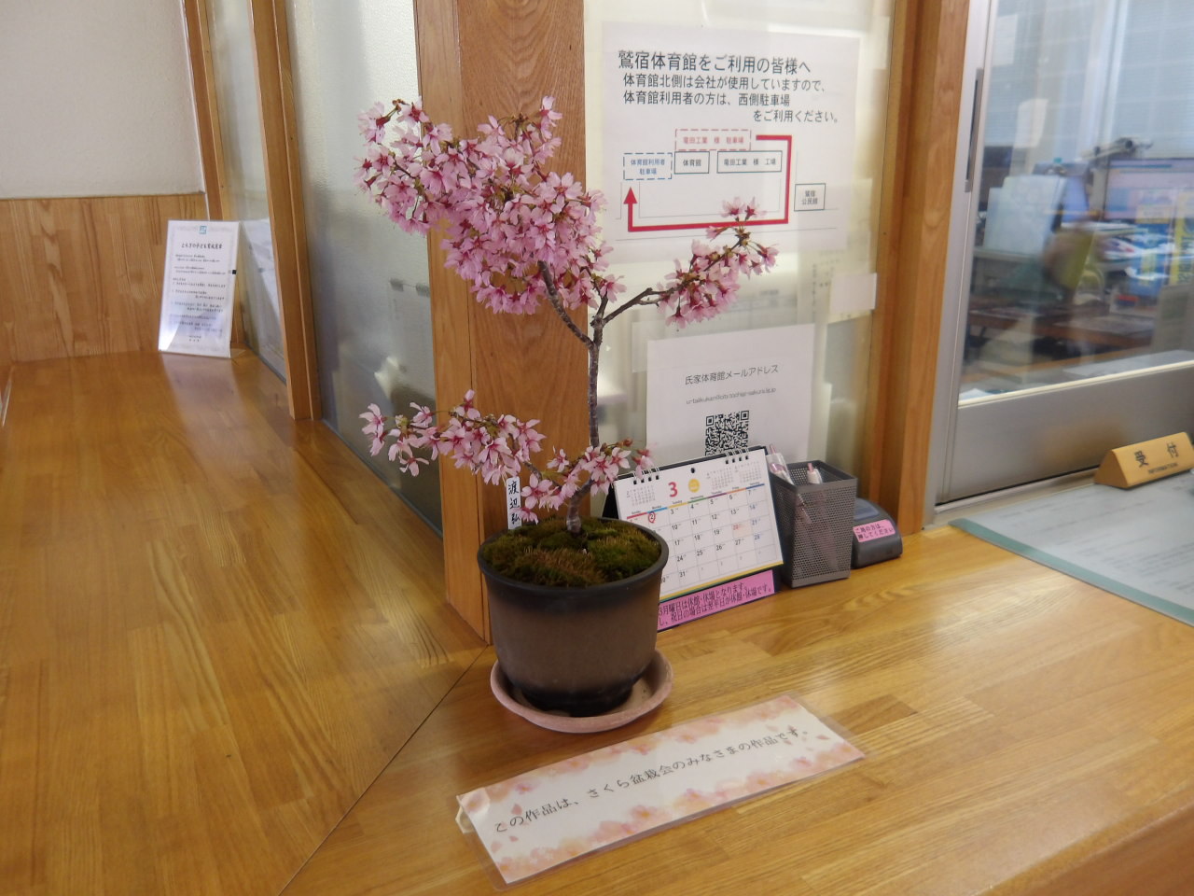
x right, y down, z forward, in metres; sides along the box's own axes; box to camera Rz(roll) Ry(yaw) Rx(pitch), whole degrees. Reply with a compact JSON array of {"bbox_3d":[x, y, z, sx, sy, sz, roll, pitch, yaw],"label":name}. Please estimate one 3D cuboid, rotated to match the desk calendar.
[{"bbox_3d":[0.090,0.075,0.884,0.177,0.138,0.088,-11,19,-32],"label":"desk calendar"}]

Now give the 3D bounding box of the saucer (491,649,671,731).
[{"bbox_3d":[-0.011,0.182,0.729,0.143,0.020,0.143,-1,16,0],"label":"saucer"}]

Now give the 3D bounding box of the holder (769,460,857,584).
[{"bbox_3d":[0.212,0.075,0.941,0.068,0.105,0.068,-6,17,-19],"label":"holder"}]

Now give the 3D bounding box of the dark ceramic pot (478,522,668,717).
[{"bbox_3d":[-0.016,0.132,0.709,0.144,0.116,0.144,-1,16,0],"label":"dark ceramic pot"}]

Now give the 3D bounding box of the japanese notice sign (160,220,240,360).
[{"bbox_3d":[-0.926,-0.375,2.183,0.221,0.300,0.095,6,17,23],"label":"japanese notice sign"}]

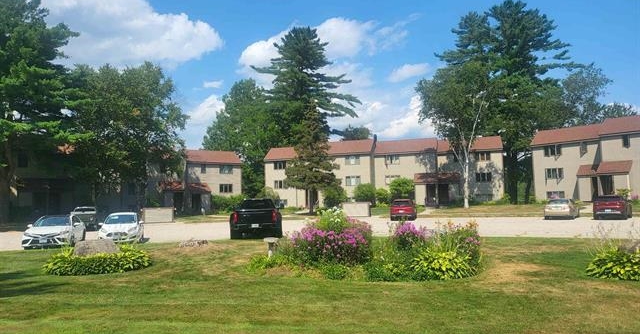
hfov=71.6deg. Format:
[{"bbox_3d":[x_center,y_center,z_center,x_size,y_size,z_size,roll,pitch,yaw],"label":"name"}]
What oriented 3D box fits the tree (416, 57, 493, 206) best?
[{"bbox_3d":[14.526,-3.492,48.738,8.100,16.050,7.600,-1,-3,0],"label":"tree"}]

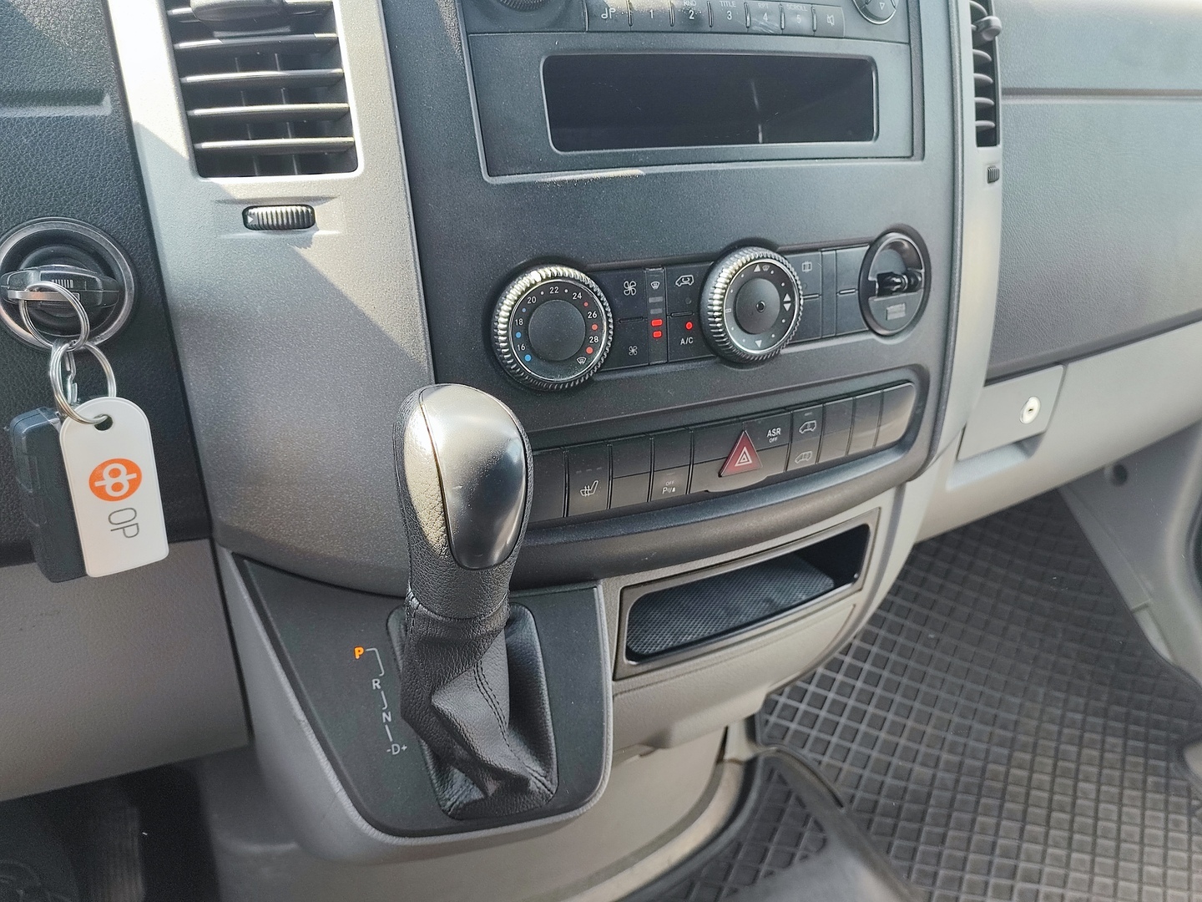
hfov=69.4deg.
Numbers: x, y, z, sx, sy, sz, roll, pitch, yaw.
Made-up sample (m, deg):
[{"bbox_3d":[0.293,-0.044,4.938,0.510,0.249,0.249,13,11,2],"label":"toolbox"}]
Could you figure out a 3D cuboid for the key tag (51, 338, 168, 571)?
[{"bbox_3d":[-0.169,0.003,0.298,0.027,0.085,0.021,-16,35,-38],"label":"key tag"}]

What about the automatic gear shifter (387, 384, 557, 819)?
[{"bbox_3d":[-0.049,0.056,0.325,0.058,0.165,0.063,-5,31,-17],"label":"automatic gear shifter"}]

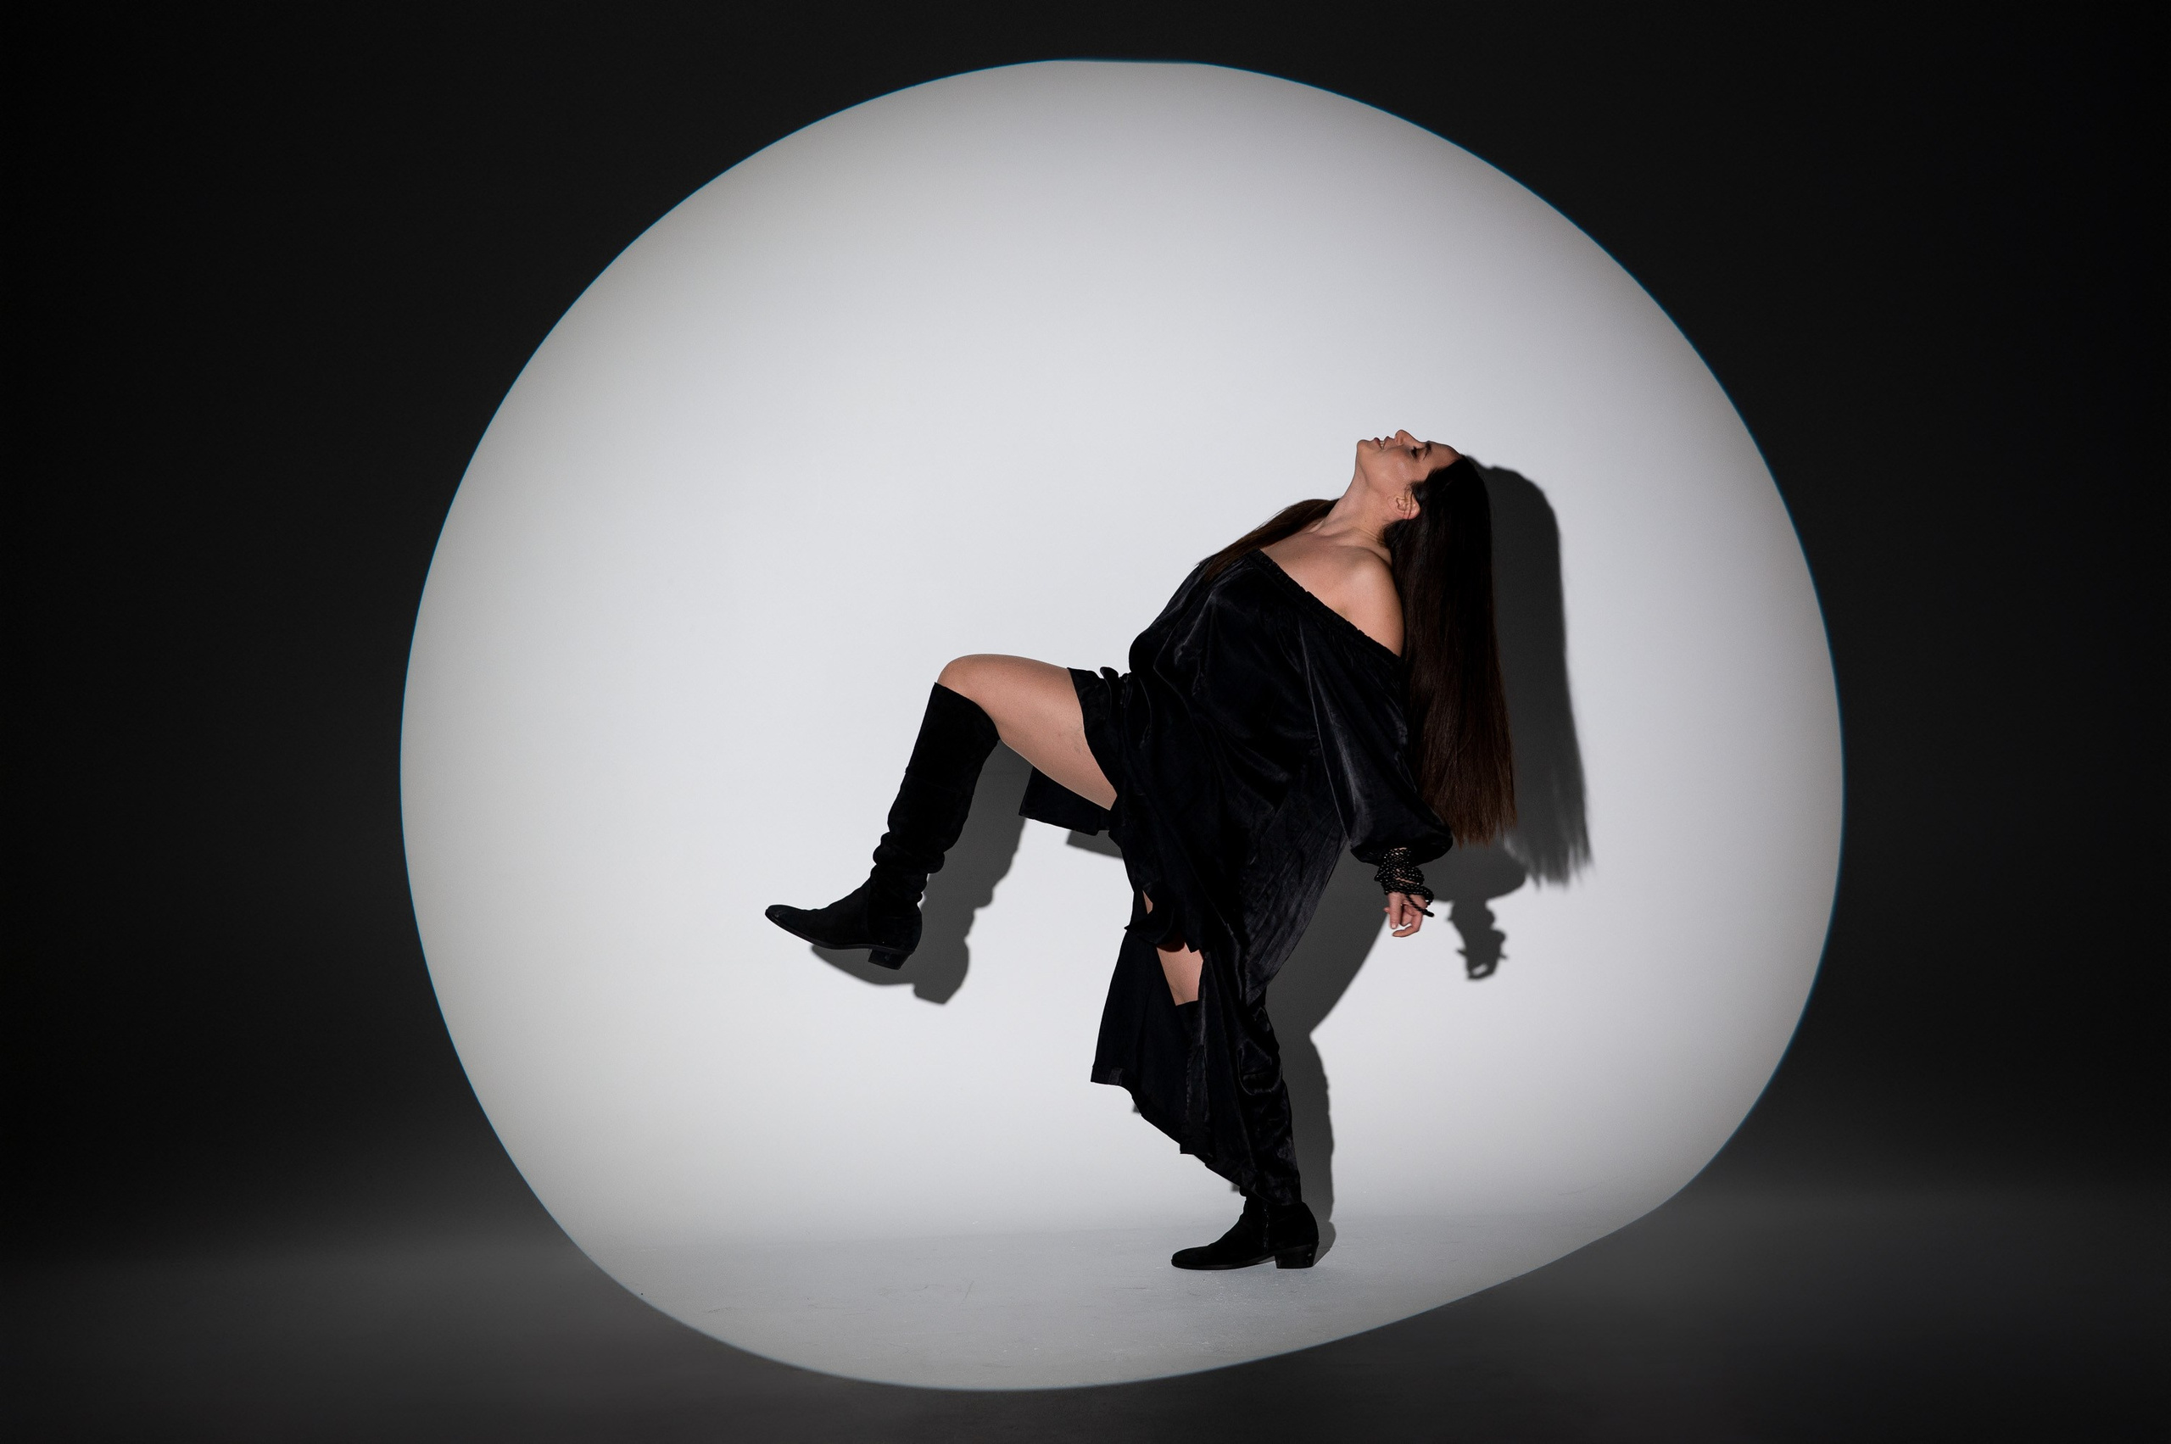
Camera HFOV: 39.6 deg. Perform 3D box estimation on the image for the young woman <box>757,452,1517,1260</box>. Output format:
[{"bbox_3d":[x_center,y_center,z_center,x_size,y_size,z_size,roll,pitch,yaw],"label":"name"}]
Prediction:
[{"bbox_3d":[0.100,0.228,5.350,1.270,1.470,0.550,0,1,-13],"label":"young woman"}]

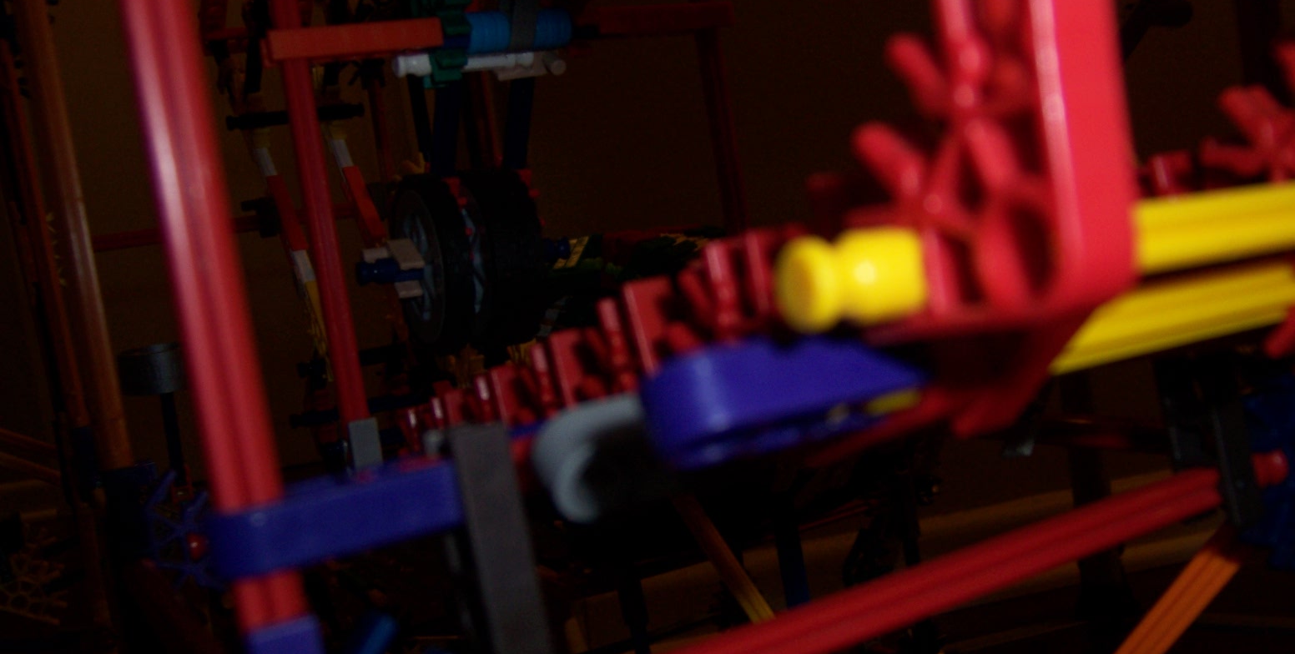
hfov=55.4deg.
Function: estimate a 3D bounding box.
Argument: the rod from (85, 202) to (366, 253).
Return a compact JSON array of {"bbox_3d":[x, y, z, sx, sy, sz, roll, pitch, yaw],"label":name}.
[{"bbox_3d":[-0.155,-0.036,0.443,0.129,0.006,0.006,-12,2,-30],"label":"rod"}]

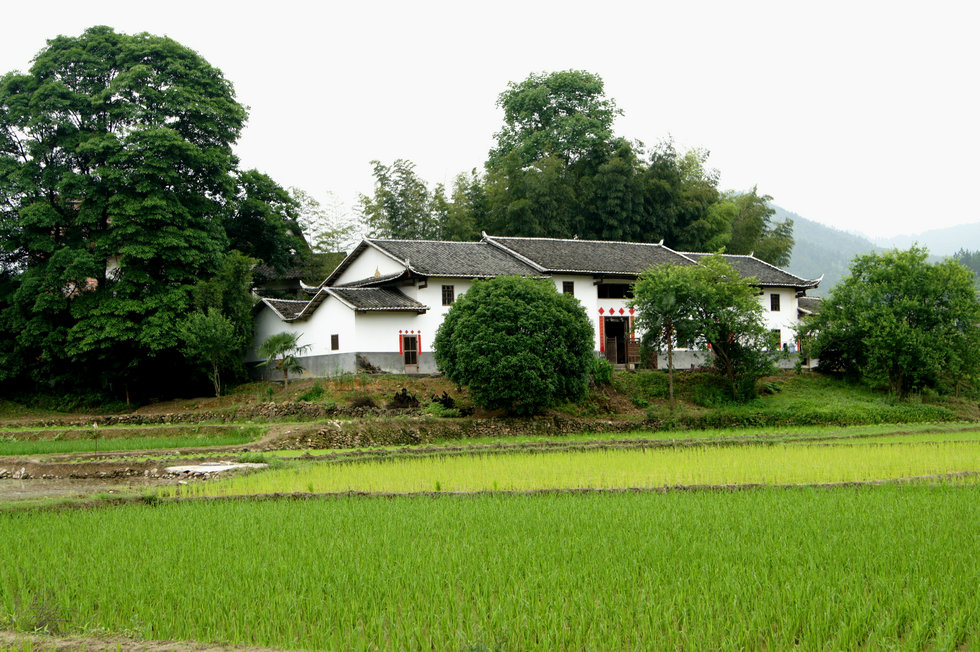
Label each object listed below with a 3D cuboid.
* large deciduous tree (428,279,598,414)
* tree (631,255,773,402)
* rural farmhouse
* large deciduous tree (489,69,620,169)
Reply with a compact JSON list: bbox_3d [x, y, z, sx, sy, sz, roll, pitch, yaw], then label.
[{"bbox_3d":[1.247,1.043,72.000,7.899,6.983,7.800,-1,-3,0],"label":"large deciduous tree"},{"bbox_3d":[11.886,0.140,79.500,7.741,8.151,7.200,-1,-3,0],"label":"tree"},{"bbox_3d":[4.112,-1.221,91.396,35.300,8.800,15.800,0,-3,-31],"label":"rural farmhouse"},{"bbox_3d":[5.347,-9.996,111.468,11.000,20.500,10.500,-1,-3,0],"label":"large deciduous tree"}]

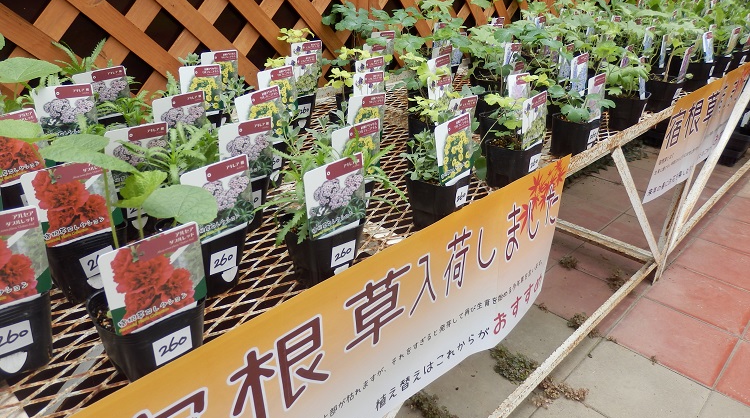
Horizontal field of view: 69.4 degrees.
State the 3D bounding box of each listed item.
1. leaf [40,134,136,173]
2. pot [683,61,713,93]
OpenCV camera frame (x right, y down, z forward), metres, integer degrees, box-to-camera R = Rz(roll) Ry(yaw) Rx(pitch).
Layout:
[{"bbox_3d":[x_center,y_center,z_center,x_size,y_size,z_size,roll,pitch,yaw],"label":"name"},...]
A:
[{"bbox_3d":[-0.209,-0.040,0.394,0.068,0.023,0.050,-12,30,-26],"label":"leaf"},{"bbox_3d":[0.901,-0.377,1.536,0.079,0.076,0.079,-22,35,-38],"label":"pot"}]

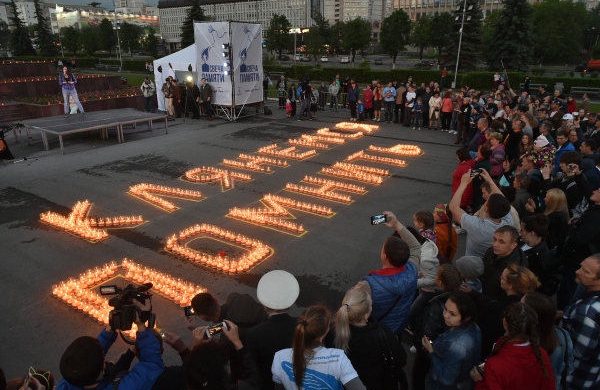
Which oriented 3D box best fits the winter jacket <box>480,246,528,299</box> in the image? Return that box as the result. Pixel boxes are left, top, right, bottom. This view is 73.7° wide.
[{"bbox_3d":[1.732,0.817,3.539,0.320,0.740,0.520,-5,21,-16],"label":"winter jacket"}]

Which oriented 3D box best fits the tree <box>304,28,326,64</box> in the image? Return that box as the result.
[{"bbox_3d":[2.814,-24.829,67.899,3.734,6.503,3.734,2,20,2],"label":"tree"}]

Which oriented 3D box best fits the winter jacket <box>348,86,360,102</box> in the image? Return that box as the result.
[{"bbox_3d":[2.452,-4.593,18.265,0.511,0.659,0.300,5,20,11],"label":"winter jacket"}]

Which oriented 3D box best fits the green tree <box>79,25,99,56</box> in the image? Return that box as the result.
[{"bbox_3d":[-71.344,-50.907,133.277,6.750,10.273,6.750,0,20,0],"label":"green tree"}]

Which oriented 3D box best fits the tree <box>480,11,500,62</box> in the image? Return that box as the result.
[{"bbox_3d":[46.482,-37.270,94.998,5.869,11.940,5.869,0,20,0],"label":"tree"}]

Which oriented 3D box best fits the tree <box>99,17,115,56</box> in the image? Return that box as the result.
[{"bbox_3d":[-65.260,-51.852,132.821,5.400,12.994,5.400,0,20,0],"label":"tree"}]

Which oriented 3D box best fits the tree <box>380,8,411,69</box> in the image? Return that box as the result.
[{"bbox_3d":[15.749,-24.761,64.425,4.751,9.175,4.751,5,20,12],"label":"tree"}]

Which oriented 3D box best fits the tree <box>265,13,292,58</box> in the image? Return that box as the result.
[{"bbox_3d":[-4.561,-35.064,90.202,7.130,10.720,7.130,0,20,0],"label":"tree"}]

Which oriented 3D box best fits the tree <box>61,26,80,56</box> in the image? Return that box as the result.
[{"bbox_3d":[-53.361,-35.637,93.722,3.983,7.306,3.983,-9,22,-26],"label":"tree"}]

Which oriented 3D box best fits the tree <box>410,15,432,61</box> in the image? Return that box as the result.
[{"bbox_3d":[27.422,-33.840,88.234,4.853,10.332,4.853,7,21,15],"label":"tree"}]

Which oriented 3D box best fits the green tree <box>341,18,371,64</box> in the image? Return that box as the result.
[{"bbox_3d":[9.556,-25.482,67.621,4.987,8.141,4.987,4,20,7],"label":"green tree"}]

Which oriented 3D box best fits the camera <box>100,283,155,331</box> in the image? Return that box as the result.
[{"bbox_3d":[-0.930,0.605,2.150,0.250,0.200,0.310,1,5,2],"label":"camera"}]

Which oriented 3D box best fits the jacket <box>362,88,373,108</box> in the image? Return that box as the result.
[{"bbox_3d":[3.183,-4.520,18.822,0.456,0.930,0.300,6,21,14],"label":"jacket"}]

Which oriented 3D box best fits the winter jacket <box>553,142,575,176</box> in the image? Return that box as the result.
[{"bbox_3d":[4.906,-0.589,7.583,0.320,0.740,0.520,-9,22,-26],"label":"winter jacket"}]

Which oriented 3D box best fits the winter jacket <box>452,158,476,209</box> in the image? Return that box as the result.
[{"bbox_3d":[2.603,-0.183,6.350,0.290,0.780,0.440,12,23,30],"label":"winter jacket"}]

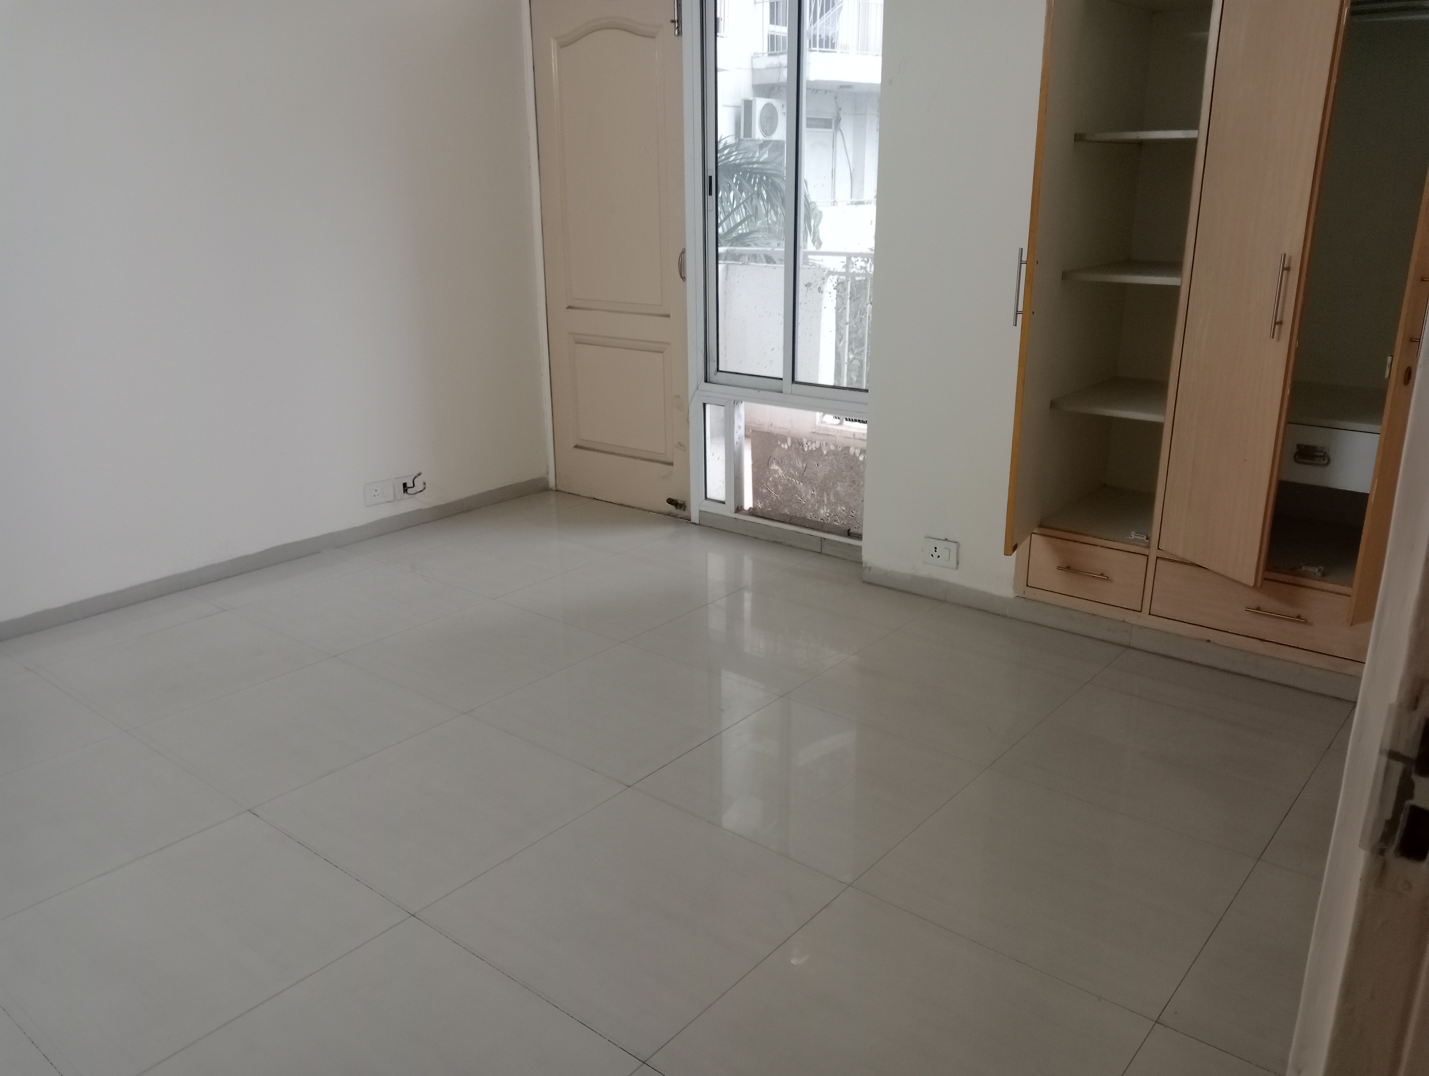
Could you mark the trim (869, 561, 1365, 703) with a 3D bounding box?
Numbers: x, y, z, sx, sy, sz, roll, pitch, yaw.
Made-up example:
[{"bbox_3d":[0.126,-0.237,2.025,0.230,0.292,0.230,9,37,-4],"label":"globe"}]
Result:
[{"bbox_3d":[1.137,0.264,3.467,1.600,0.072,0.020,14,23,37],"label":"trim"}]

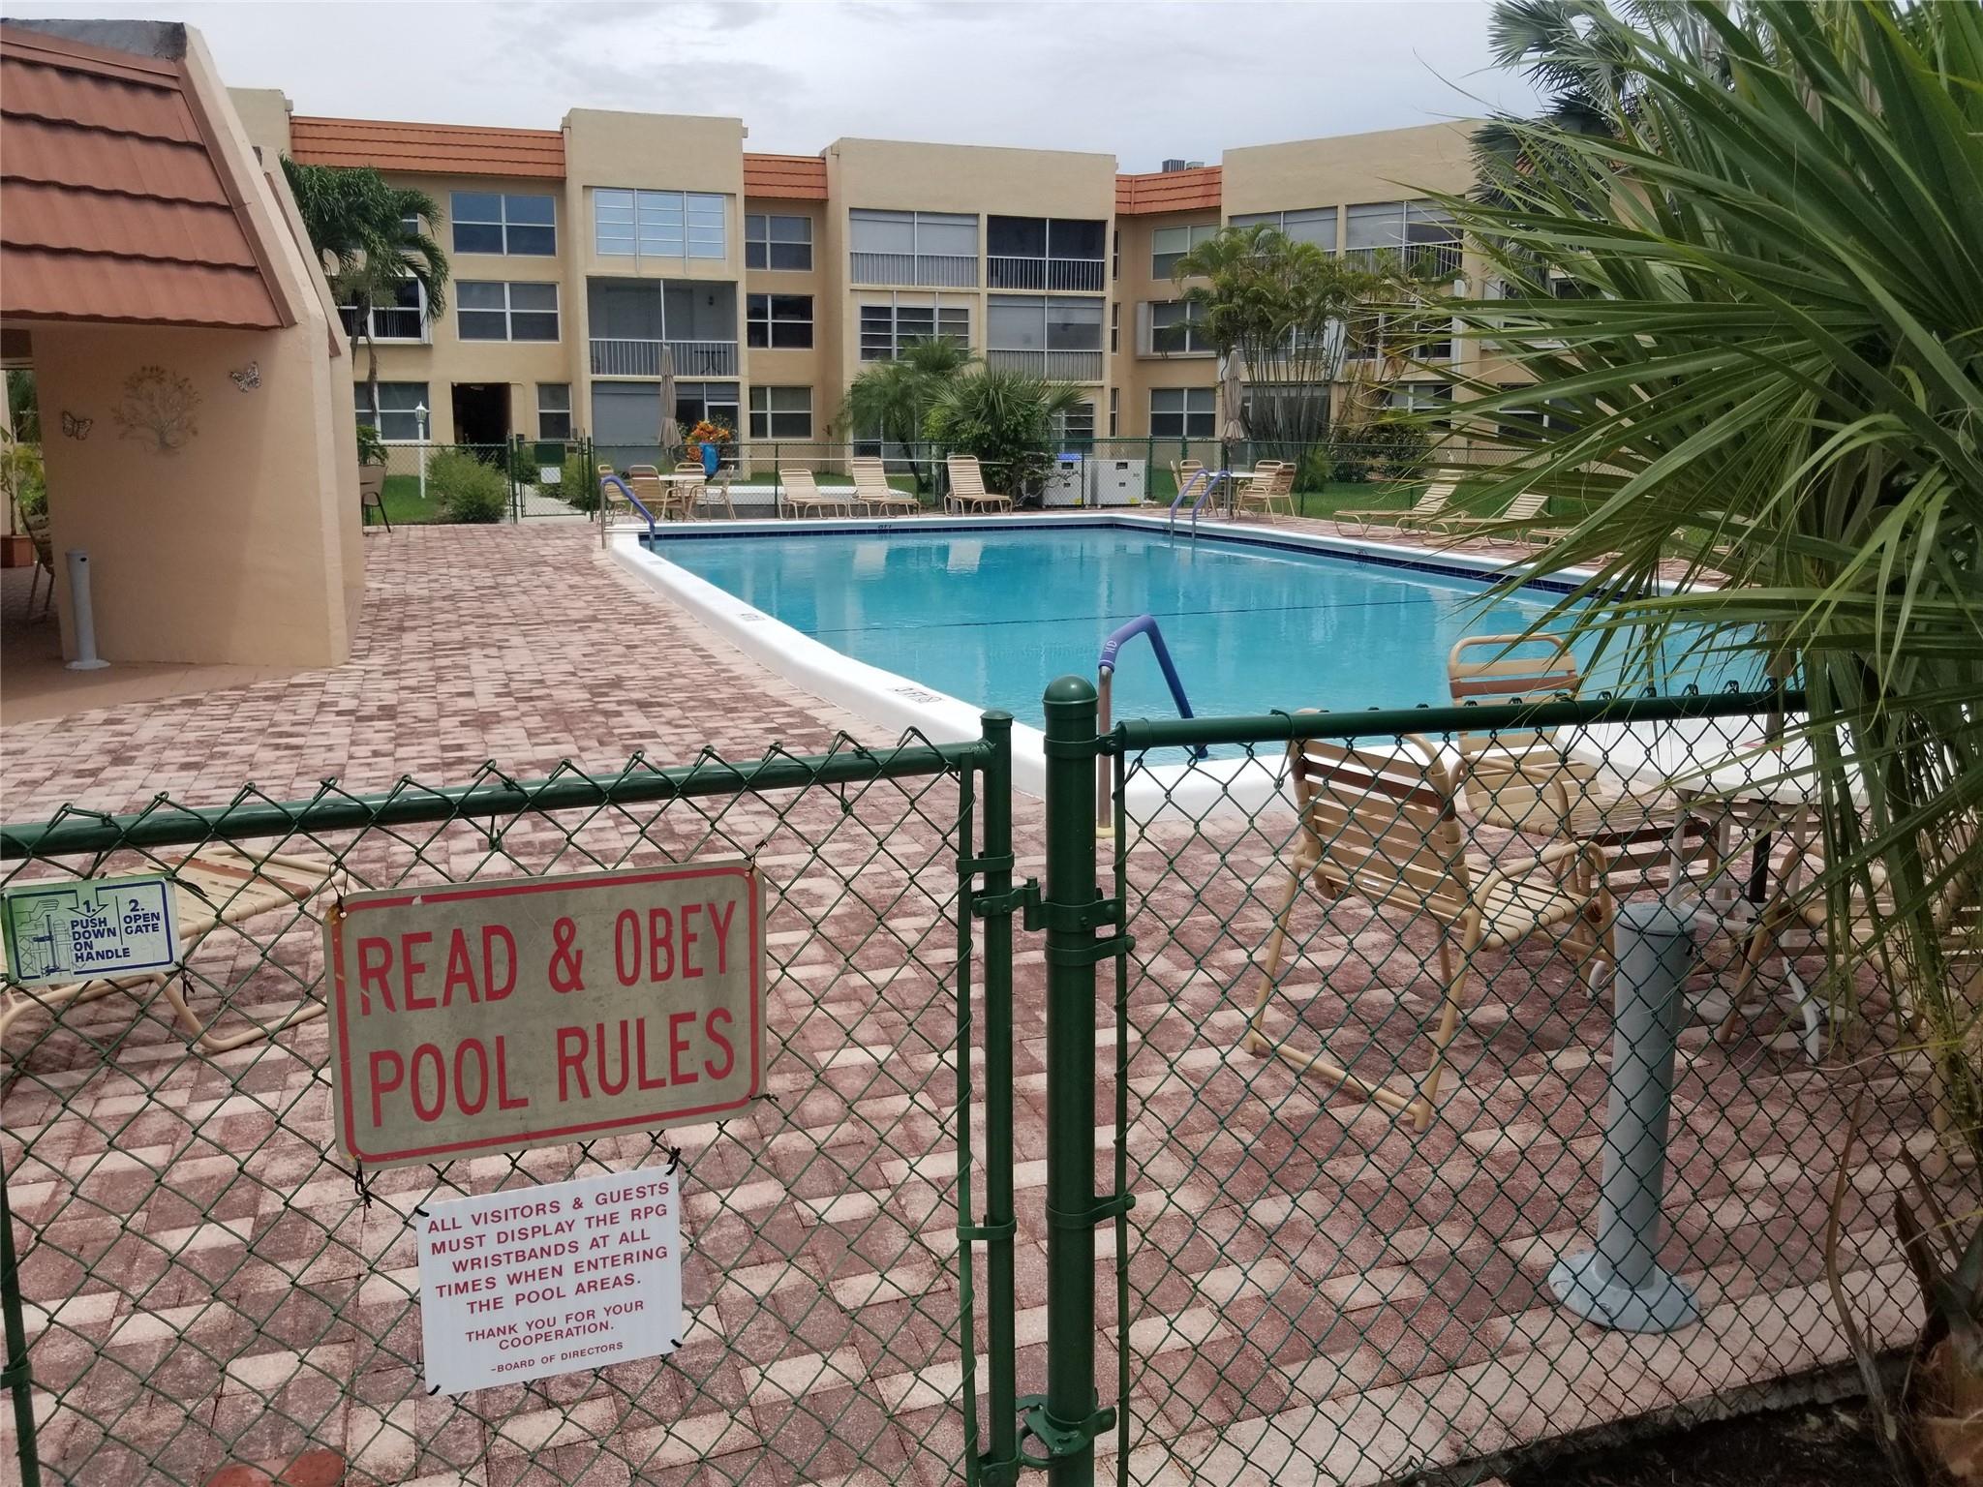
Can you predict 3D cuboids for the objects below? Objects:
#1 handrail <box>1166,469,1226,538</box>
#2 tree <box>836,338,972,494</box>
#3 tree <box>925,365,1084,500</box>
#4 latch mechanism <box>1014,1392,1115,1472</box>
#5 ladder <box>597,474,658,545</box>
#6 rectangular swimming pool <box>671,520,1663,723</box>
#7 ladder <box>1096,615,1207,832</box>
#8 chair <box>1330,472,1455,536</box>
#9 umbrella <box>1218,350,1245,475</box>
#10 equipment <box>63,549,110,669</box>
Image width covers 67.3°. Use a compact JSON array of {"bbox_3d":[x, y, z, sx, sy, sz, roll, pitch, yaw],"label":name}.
[{"bbox_3d":[2.783,-3.163,19.749,0.660,0.900,0.480,-5,13,-20],"label":"handrail"},{"bbox_3d":[-1.848,-7.045,32.010,2.800,3.250,2.700,0,12,0],"label":"tree"},{"bbox_3d":[0.245,-5.630,27.317,2.950,2.500,2.800,0,12,0],"label":"tree"},{"bbox_3d":[0.098,0.915,1.980,0.125,0.055,0.100,-5,13,-20],"label":"latch mechanism"},{"bbox_3d":[-4.434,-2.814,18.107,0.640,0.880,0.070,-5,13,-20],"label":"ladder"},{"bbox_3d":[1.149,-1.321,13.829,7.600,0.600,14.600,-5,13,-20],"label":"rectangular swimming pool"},{"bbox_3d":[0.624,-0.118,5.801,0.070,0.820,0.850,7,14,29],"label":"ladder"},{"bbox_3d":[5.402,-3.181,19.773,1.700,0.890,0.660,-5,13,-20],"label":"chair"},{"bbox_3d":[3.837,-4.893,23.593,0.420,2.620,0.420,0,12,0],"label":"umbrella"},{"bbox_3d":[-5.723,-0.862,9.359,0.285,0.740,0.285,0,12,0],"label":"equipment"}]

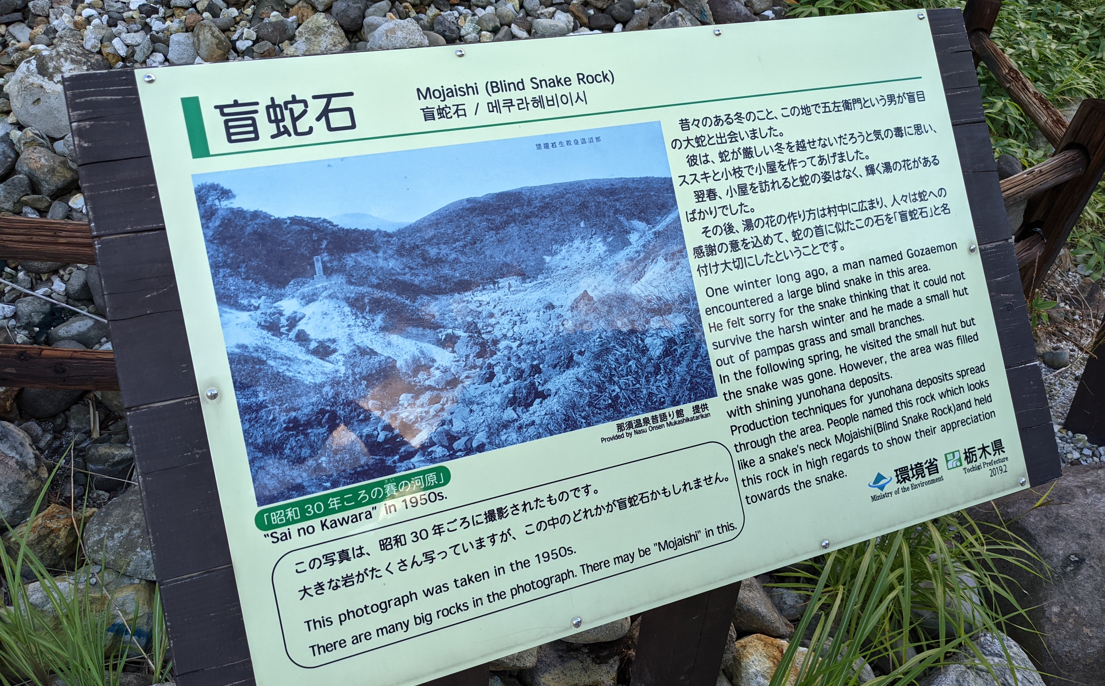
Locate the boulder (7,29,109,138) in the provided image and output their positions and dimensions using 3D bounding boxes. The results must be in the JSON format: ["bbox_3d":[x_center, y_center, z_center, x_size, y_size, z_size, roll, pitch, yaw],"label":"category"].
[{"bbox_3d":[-1.786,-0.936,3.120,0.380,0.360,0.360,-15,37,-26],"label":"boulder"}]

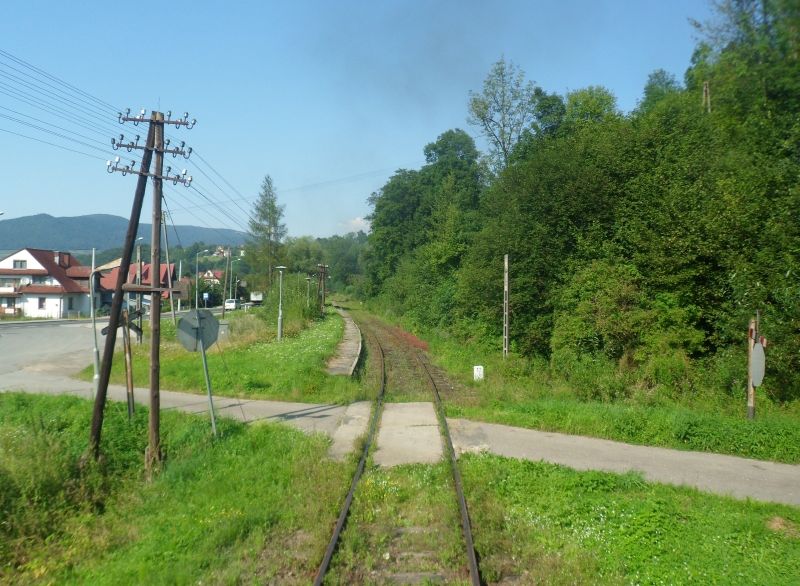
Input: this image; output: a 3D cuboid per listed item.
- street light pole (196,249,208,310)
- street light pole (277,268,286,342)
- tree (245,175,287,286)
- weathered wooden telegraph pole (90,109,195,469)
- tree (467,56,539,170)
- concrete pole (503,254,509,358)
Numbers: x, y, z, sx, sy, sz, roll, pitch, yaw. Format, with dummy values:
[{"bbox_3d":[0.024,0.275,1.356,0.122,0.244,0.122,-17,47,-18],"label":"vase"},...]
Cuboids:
[{"bbox_3d":[-31.000,-2.060,98.000,1.800,9.300,0.300,1,0,-3],"label":"street light pole"},{"bbox_3d":[-6.300,0.600,33.000,0.560,4.050,0.560,1,0,0],"label":"street light pole"},{"bbox_3d":[-16.200,-5.760,75.000,5.100,16.700,5.100,1,0,0],"label":"tree"},{"bbox_3d":[-4.460,-0.040,10.850,1.700,6.300,0.400,1,0,-18],"label":"weathered wooden telegraph pole"},{"bbox_3d":[9.100,-10.600,56.000,6.500,21.000,6.500,1,0,0],"label":"tree"},{"bbox_3d":[4.480,0.620,26.500,0.210,4.550,0.200,1,0,0],"label":"concrete pole"}]

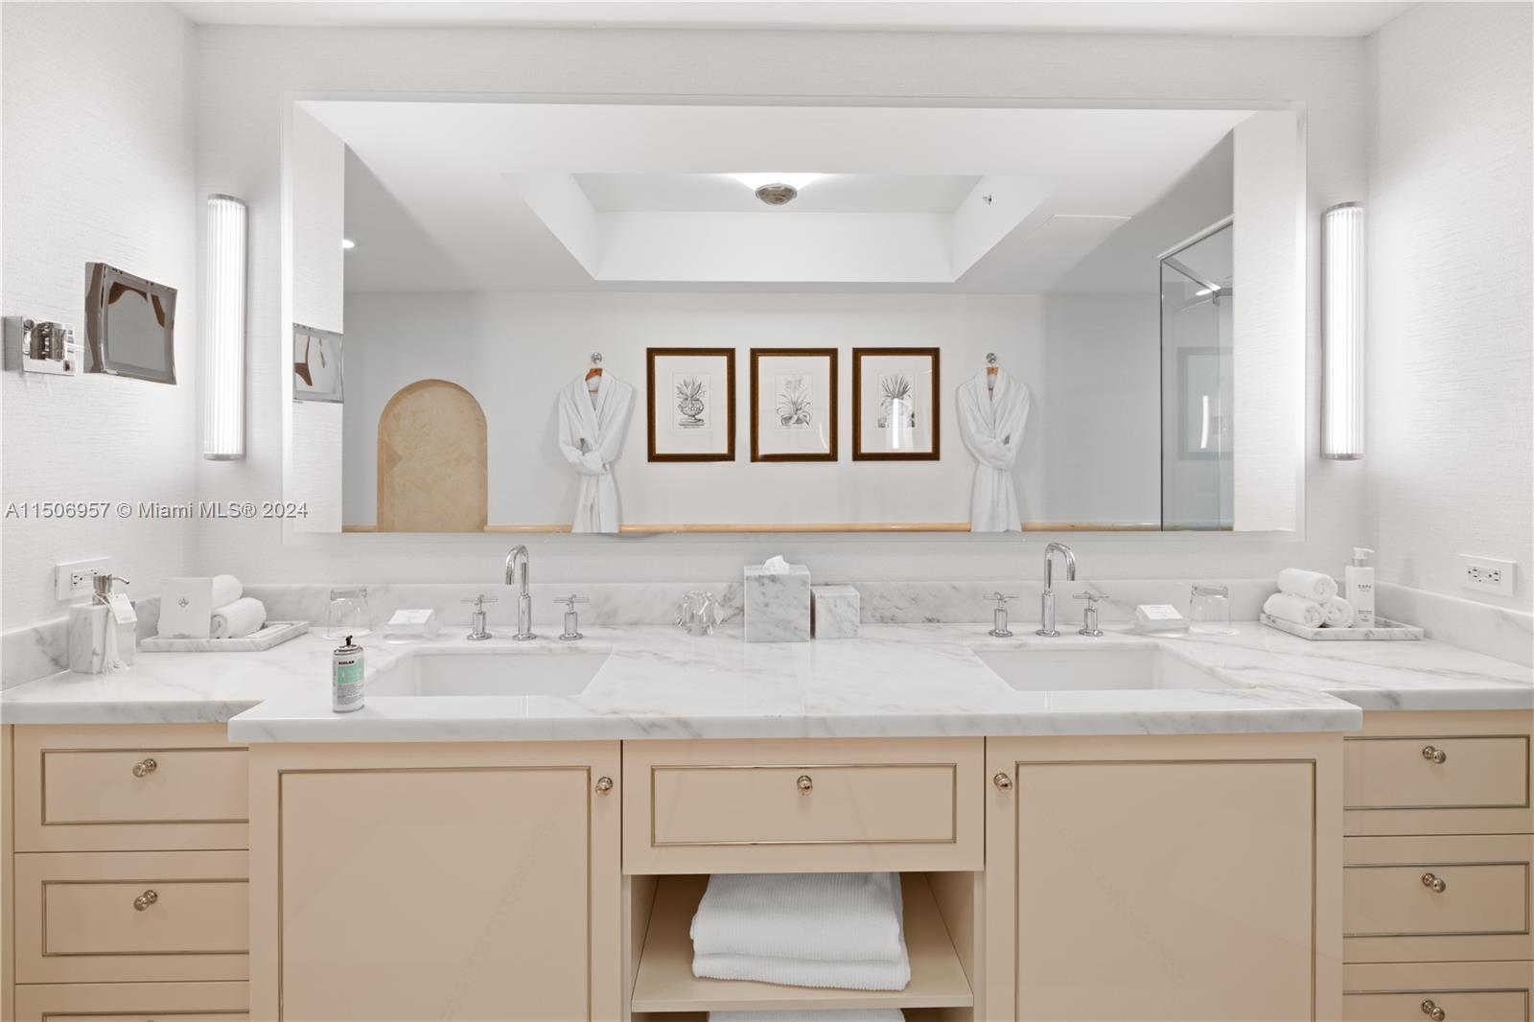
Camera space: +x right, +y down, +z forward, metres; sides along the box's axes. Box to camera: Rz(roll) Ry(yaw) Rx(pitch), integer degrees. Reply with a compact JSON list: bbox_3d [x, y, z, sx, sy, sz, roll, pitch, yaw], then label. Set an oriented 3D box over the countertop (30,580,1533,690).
[{"bbox_3d":[0.064,0.274,1.400,2.950,0.137,0.617,0,3,-1],"label":"countertop"}]

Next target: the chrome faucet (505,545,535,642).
[{"bbox_3d":[-0.560,0.185,1.540,0.056,0.220,0.142,0,3,-1],"label":"chrome faucet"}]

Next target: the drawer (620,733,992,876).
[{"bbox_3d":[0.058,0.482,1.358,0.603,0.225,0.440,0,3,-1],"label":"drawer"}]

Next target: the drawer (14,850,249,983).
[{"bbox_3d":[-1.091,0.708,1.406,0.469,0.230,0.410,0,3,-1],"label":"drawer"}]

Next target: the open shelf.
[{"bbox_3d":[0.053,0.685,1.385,0.566,0.240,0.520,0,3,-1],"label":"open shelf"}]

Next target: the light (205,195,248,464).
[{"bbox_3d":[-1.306,-0.432,1.645,0.085,0.628,0.080,0,3,-1],"label":"light"}]

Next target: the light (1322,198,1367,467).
[{"bbox_3d":[1.448,-0.443,1.710,0.072,0.627,0.082,0,1,-1],"label":"light"}]

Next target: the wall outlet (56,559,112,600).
[{"bbox_3d":[-1.405,0.141,1.405,0.010,0.071,0.117,0,3,-1],"label":"wall outlet"}]

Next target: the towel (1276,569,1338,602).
[{"bbox_3d":[1.287,0.178,1.615,0.066,0.064,0.125,0,3,-1],"label":"towel"}]

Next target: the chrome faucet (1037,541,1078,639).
[{"bbox_3d":[0.665,0.183,1.556,0.056,0.220,0.148,0,3,-1],"label":"chrome faucet"}]

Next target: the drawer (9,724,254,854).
[{"bbox_3d":[-1.092,0.478,1.406,0.471,0.225,0.410,0,3,-1],"label":"drawer"}]

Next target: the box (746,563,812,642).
[{"bbox_3d":[0.023,0.217,1.611,0.149,0.156,0.142,0,3,-1],"label":"box"}]

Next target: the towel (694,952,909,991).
[{"bbox_3d":[0.073,0.785,1.327,0.375,0.050,0.310,0,3,5],"label":"towel"}]

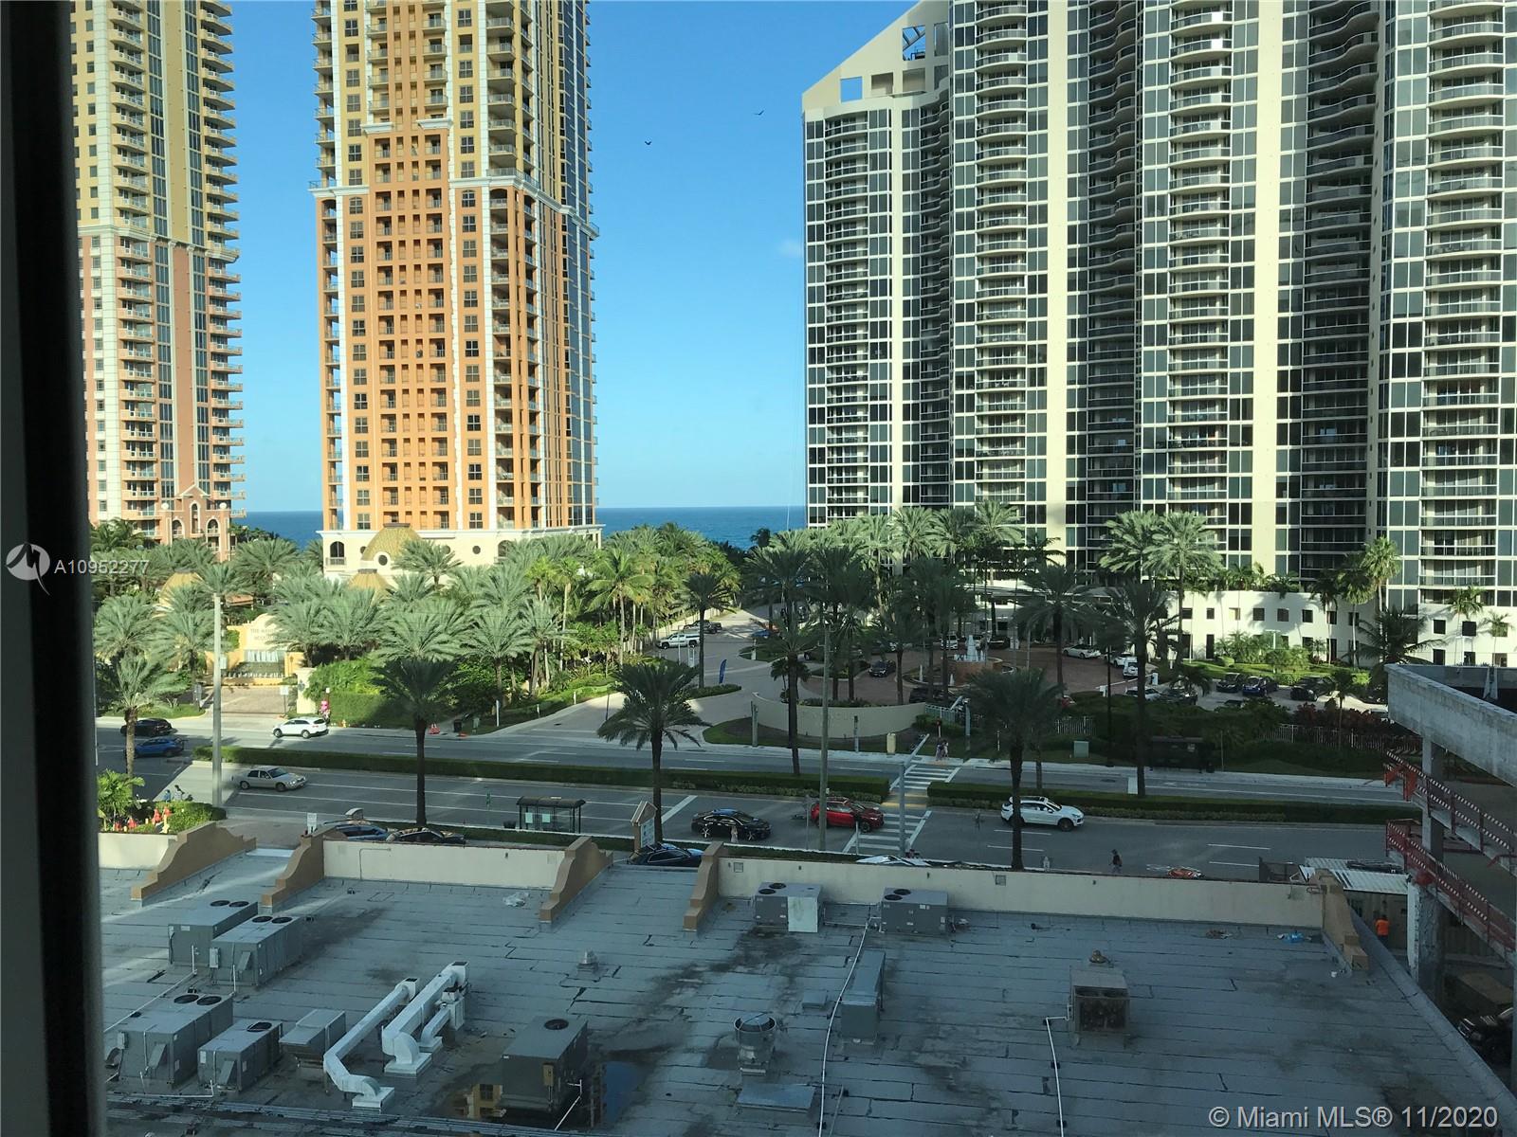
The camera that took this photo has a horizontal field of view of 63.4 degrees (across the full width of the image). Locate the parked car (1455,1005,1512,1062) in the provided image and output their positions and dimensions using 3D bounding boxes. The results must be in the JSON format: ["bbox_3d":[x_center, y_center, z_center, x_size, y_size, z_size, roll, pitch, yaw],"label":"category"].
[{"bbox_3d":[27.572,16.330,43.316,4.750,1.620,1.880,0,3,7],"label":"parked car"}]

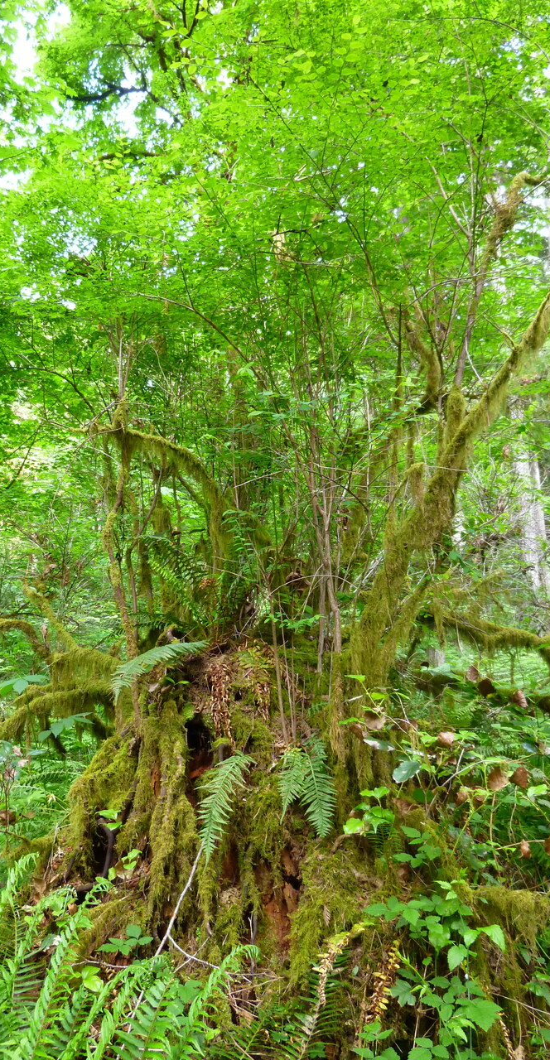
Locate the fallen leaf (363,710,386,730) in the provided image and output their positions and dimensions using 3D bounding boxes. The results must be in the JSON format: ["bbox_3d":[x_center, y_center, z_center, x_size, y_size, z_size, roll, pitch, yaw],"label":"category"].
[{"bbox_3d":[0.411,0.785,3.150,0.085,0.075,0.045,-2,-12,0],"label":"fallen leaf"}]

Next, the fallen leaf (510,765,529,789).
[{"bbox_3d":[0.975,0.985,3.050,0.072,0.085,0.045,-6,-13,17],"label":"fallen leaf"}]

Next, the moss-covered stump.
[{"bbox_3d":[-0.331,1.239,3.750,1.600,1.400,1.350,-2,-12,0],"label":"moss-covered stump"}]

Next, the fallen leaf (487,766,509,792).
[{"bbox_3d":[0.889,0.992,3.050,0.080,0.095,0.045,-2,-12,0],"label":"fallen leaf"}]

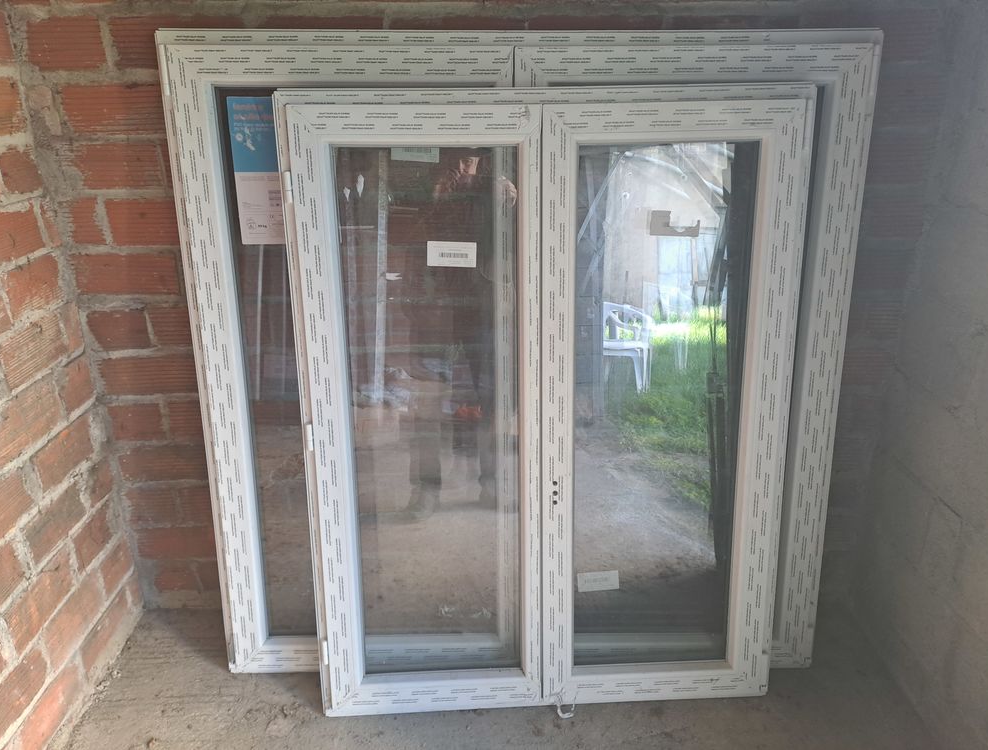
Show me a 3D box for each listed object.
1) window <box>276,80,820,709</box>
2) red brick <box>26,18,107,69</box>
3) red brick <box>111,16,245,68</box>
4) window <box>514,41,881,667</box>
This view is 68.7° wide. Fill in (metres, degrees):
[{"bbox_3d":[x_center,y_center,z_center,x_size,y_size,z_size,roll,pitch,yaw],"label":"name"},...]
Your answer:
[{"bbox_3d":[0.111,0.106,1.496,1.000,1.300,0.085,-2,13,-2],"label":"window"},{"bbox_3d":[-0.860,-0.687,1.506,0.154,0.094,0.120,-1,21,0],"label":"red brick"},{"bbox_3d":[-0.632,-0.688,1.504,0.266,0.094,0.120,-1,22,-1],"label":"red brick"},{"bbox_3d":[0.402,0.025,1.589,0.710,1.392,0.080,-1,14,0],"label":"window"}]

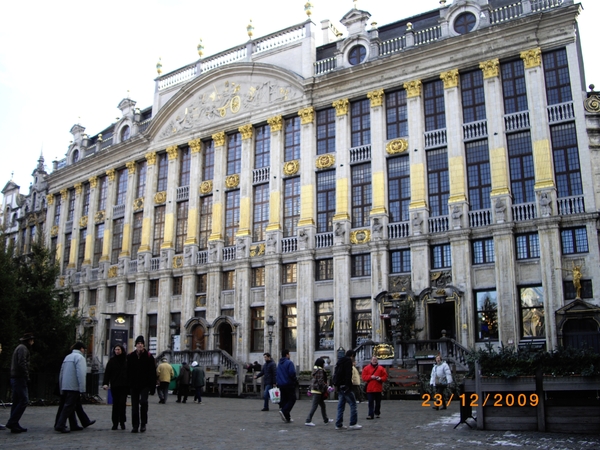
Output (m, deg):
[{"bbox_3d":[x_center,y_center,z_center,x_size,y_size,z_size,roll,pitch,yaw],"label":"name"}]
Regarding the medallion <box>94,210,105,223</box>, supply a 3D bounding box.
[{"bbox_3d":[-16.893,-0.718,55.700,1.220,0.960,0.240,-11,-18,41],"label":"medallion"}]

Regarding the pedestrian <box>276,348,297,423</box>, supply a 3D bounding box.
[{"bbox_3d":[-0.322,3.984,16.300,0.520,1.780,0.480,-13,-19,43],"label":"pedestrian"}]

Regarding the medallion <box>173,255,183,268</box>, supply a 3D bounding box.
[{"bbox_3d":[-8.505,2.632,46.051,1.007,0.879,0.250,-9,-16,34],"label":"medallion"}]

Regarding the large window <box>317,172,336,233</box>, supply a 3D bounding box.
[{"bbox_3d":[1.794,-1.544,43.530,1.556,4.179,0.250,-8,-16,31],"label":"large window"}]

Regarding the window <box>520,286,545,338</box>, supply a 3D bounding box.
[{"bbox_3d":[11.386,4.300,32.327,1.204,2.684,0.200,-9,-17,33],"label":"window"}]

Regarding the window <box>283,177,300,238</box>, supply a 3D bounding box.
[{"bbox_3d":[-0.519,-1.160,43.634,1.400,4.100,0.250,-9,-17,32],"label":"window"}]

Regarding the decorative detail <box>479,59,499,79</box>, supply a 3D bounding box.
[{"bbox_3d":[10.409,-8.517,36.100,0.960,0.960,0.420,-8,-16,33],"label":"decorative detail"}]

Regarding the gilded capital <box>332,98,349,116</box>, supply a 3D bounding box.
[{"bbox_3d":[2.585,-7.189,40.750,0.970,0.950,0.400,-9,-17,33],"label":"gilded capital"}]

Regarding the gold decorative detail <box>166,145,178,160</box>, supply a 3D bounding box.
[{"bbox_3d":[-9.327,-5.267,48.640,1.000,0.950,0.400,-9,-17,34],"label":"gold decorative detail"}]

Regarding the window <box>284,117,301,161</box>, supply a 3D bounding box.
[{"bbox_3d":[-0.495,-5.993,46.082,1.410,3.200,0.250,-8,-16,31],"label":"window"}]

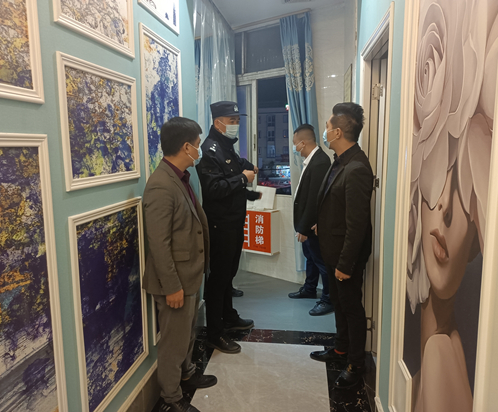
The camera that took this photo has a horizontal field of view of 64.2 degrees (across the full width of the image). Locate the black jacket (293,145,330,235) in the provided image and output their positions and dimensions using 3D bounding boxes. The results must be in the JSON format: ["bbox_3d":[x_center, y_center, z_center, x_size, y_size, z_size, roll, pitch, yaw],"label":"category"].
[{"bbox_3d":[0.624,-0.147,3.736,0.310,0.770,0.480,-2,8,-8],"label":"black jacket"}]

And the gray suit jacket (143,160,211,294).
[{"bbox_3d":[-0.419,0.101,2.315,0.310,0.750,0.480,1,8,12],"label":"gray suit jacket"}]

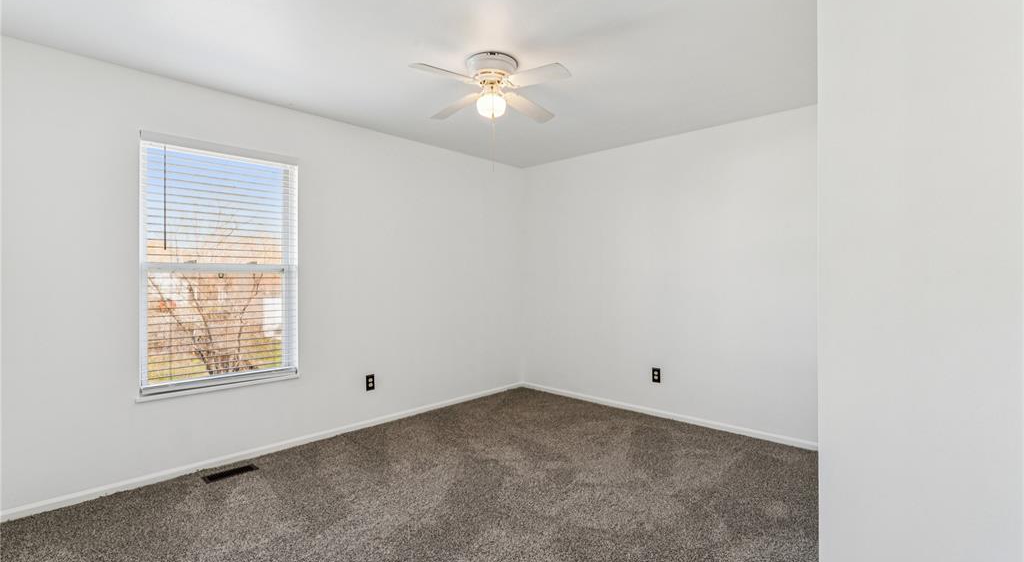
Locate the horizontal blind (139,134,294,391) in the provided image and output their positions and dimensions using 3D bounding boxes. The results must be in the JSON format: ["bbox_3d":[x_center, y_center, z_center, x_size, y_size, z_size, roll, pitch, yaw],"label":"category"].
[{"bbox_3d":[-1.881,-0.097,2.997,0.060,1.519,0.888,0,1,43],"label":"horizontal blind"}]

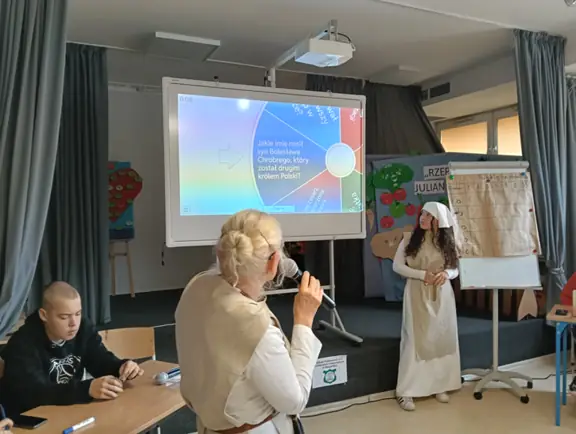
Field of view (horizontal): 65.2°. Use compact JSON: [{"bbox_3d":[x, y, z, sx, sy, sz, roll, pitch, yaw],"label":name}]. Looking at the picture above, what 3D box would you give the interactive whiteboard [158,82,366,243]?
[{"bbox_3d":[-0.115,-0.405,3.582,1.689,1.218,0.060,-1,3,-23],"label":"interactive whiteboard"}]

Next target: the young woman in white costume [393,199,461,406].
[{"bbox_3d":[1.107,0.670,3.570,0.500,1.585,0.420,-1,3,-12],"label":"young woman in white costume"}]

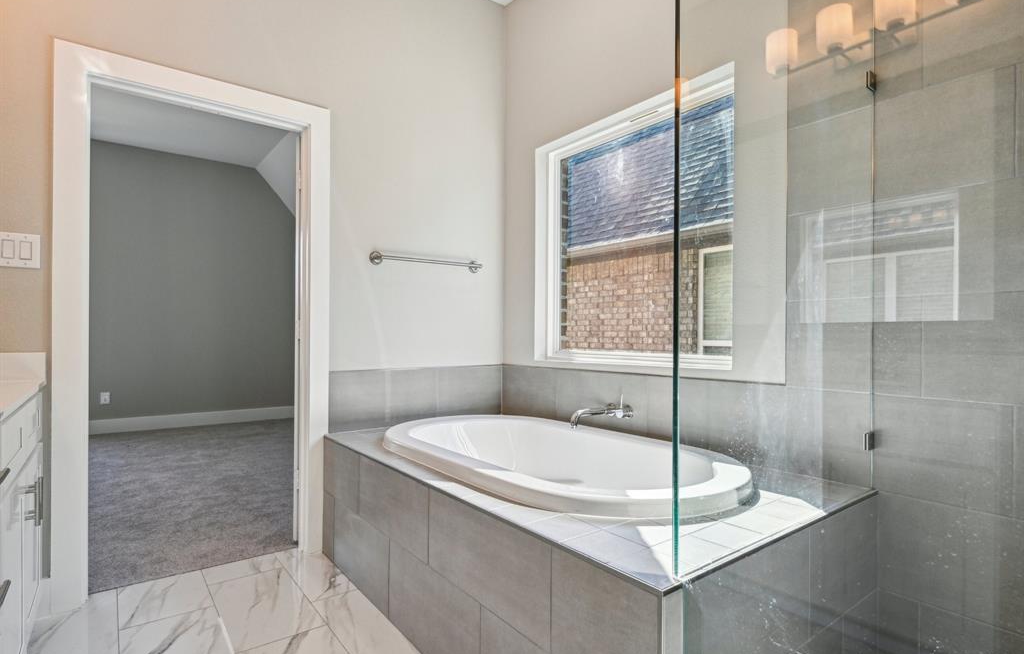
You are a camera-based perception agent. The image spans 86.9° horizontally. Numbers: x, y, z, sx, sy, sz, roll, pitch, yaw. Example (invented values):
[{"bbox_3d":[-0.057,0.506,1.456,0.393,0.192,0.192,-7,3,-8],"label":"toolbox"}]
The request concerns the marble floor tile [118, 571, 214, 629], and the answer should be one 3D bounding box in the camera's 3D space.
[{"bbox_3d":[-1.387,1.086,2.162,0.301,0.011,0.389,1,-1,-37],"label":"marble floor tile"}]

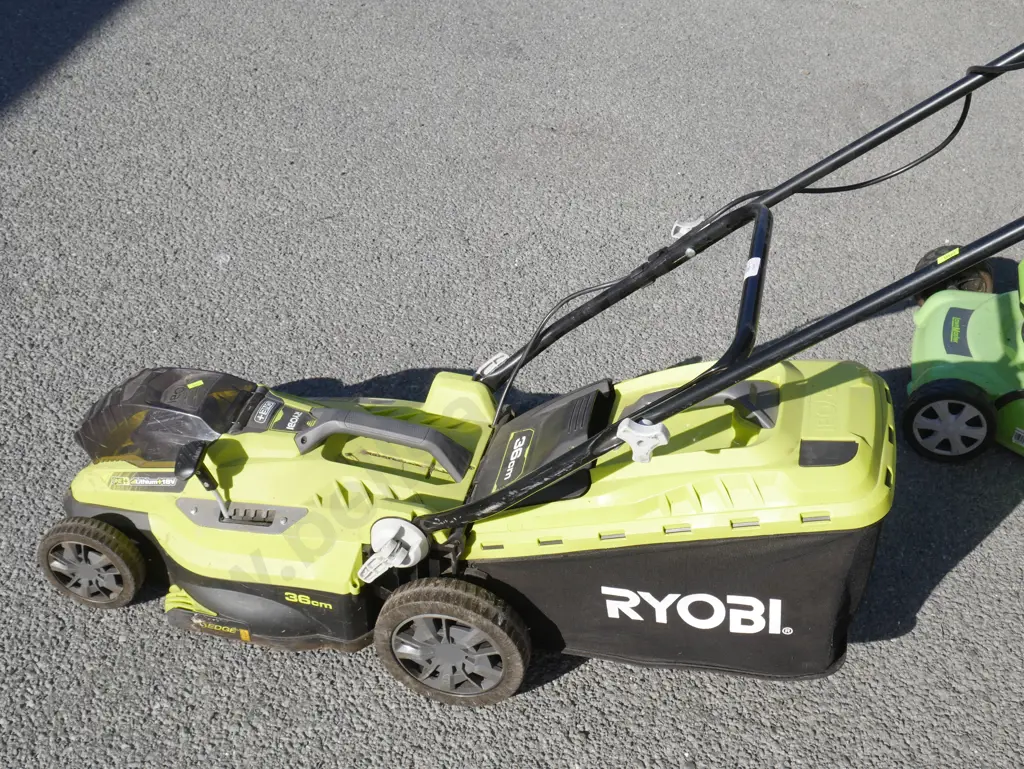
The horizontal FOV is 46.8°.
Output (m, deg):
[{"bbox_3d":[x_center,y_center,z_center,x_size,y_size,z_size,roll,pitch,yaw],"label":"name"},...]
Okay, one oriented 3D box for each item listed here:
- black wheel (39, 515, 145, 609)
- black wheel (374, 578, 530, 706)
[{"bbox_3d":[-0.595,0.255,1.680,0.149,0.149,0.037,9,37,11],"label":"black wheel"},{"bbox_3d":[-0.077,0.337,1.536,0.200,0.200,0.044,9,37,11],"label":"black wheel"}]

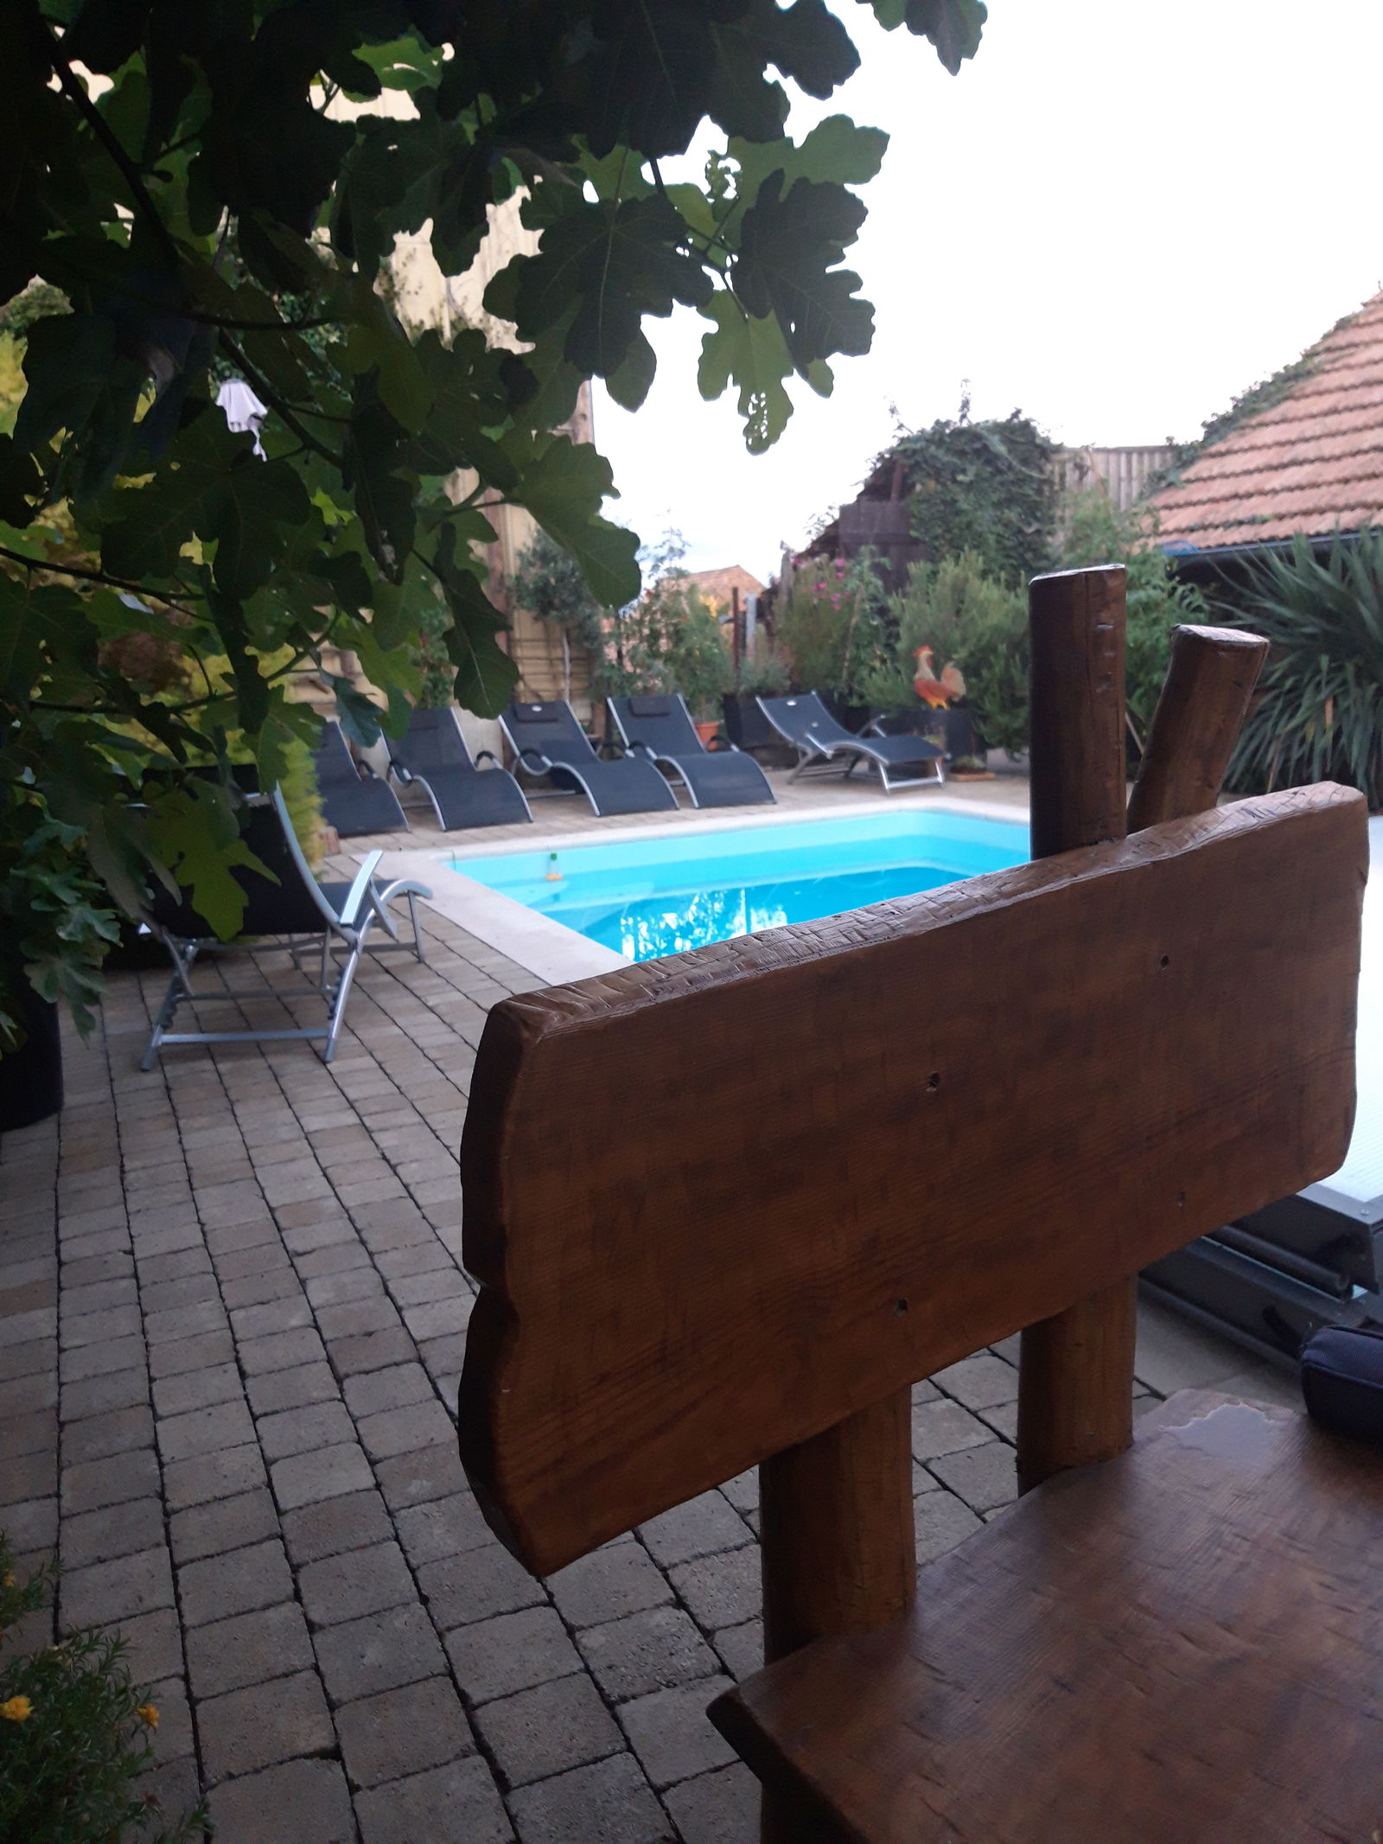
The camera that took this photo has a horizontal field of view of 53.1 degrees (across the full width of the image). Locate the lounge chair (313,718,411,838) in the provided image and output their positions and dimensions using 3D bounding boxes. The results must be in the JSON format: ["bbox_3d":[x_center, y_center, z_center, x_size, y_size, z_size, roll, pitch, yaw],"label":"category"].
[{"bbox_3d":[-2.594,-1.061,9.893,0.690,0.770,1.587,-8,12,-28],"label":"lounge chair"}]

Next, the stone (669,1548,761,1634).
[{"bbox_3d":[0.057,0.895,1.816,0.140,0.055,0.133,-7,13,-21],"label":"stone"}]

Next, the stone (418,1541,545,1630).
[{"bbox_3d":[-0.272,0.905,1.838,0.141,0.060,0.139,-7,12,-23],"label":"stone"}]

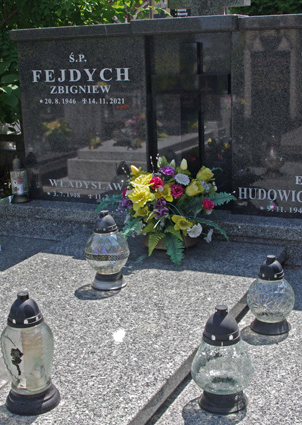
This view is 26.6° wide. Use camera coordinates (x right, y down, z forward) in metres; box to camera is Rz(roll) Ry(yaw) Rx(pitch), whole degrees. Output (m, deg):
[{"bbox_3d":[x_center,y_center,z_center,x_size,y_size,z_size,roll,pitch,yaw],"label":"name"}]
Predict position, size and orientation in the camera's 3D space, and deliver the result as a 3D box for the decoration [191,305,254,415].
[{"bbox_3d":[0.201,0.395,1.778,0.178,0.288,0.178,-2,14,1],"label":"decoration"}]

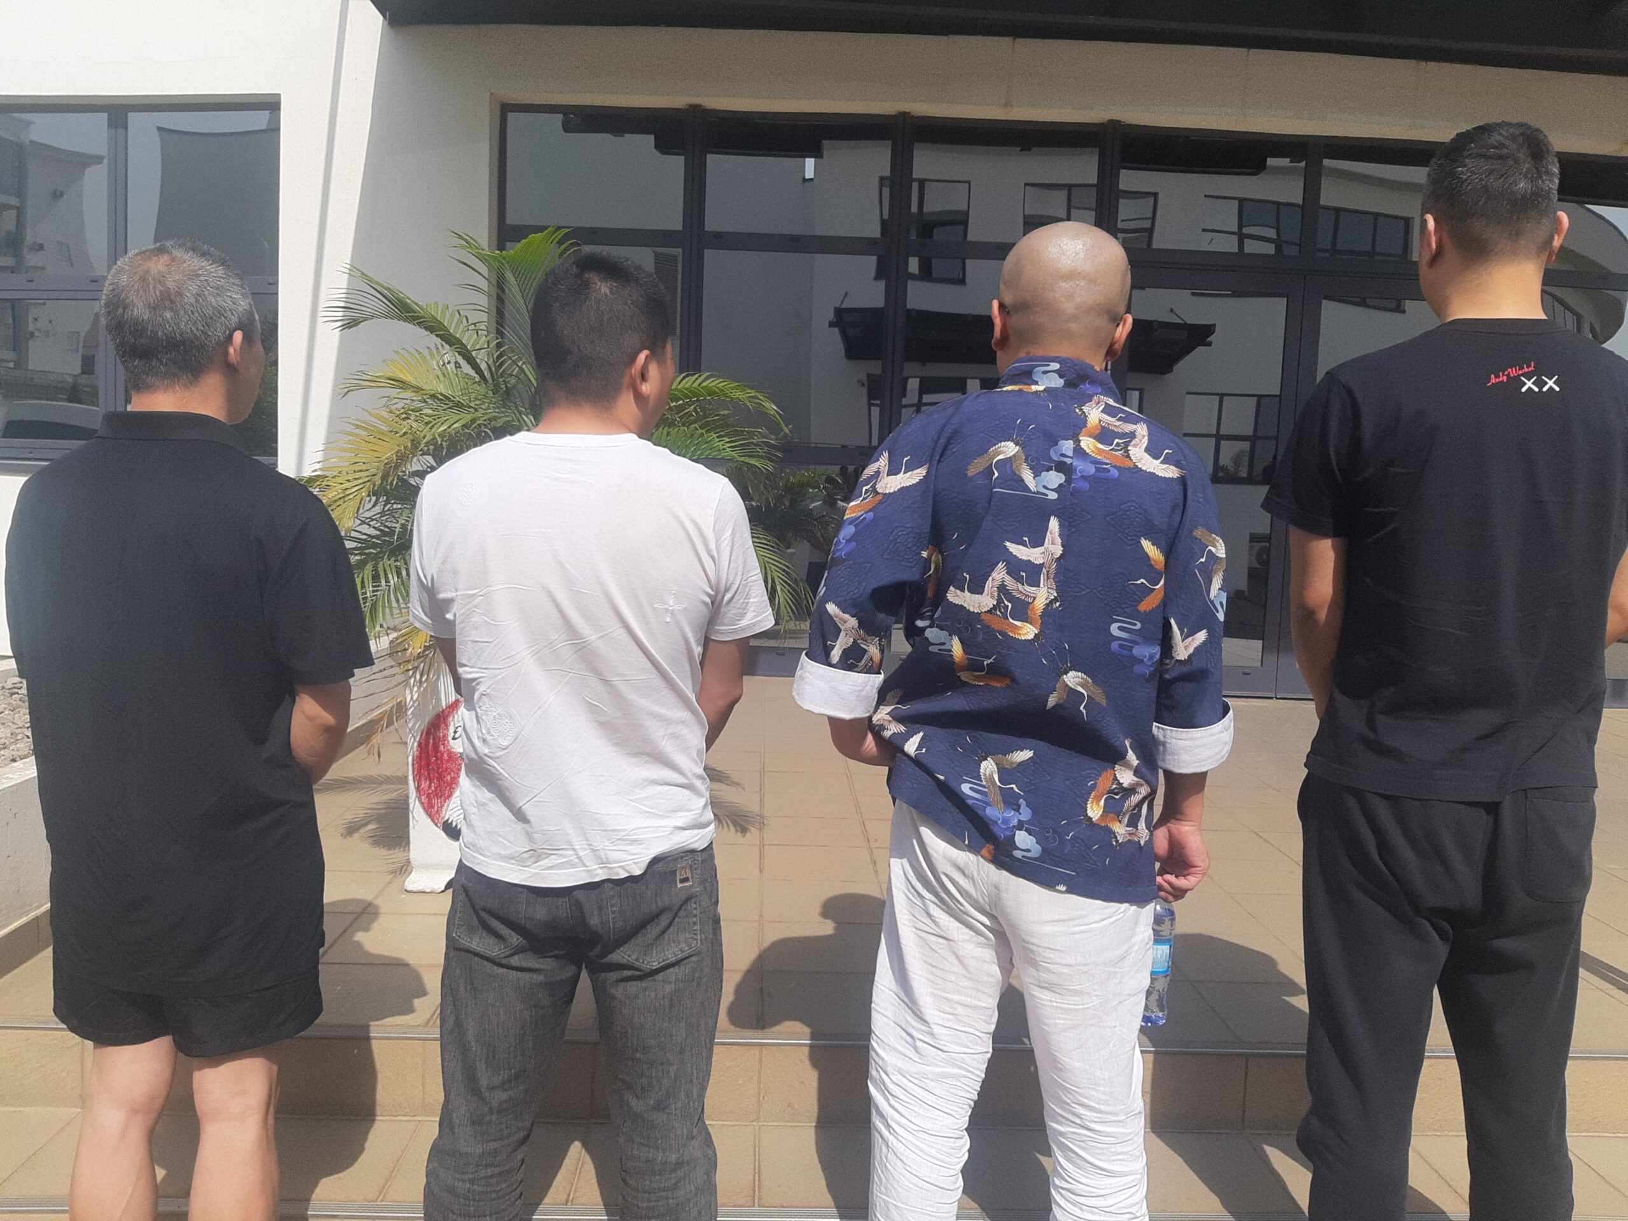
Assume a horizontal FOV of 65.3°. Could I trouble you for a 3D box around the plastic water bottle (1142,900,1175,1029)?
[{"bbox_3d":[0.467,0.467,1.763,0.063,0.214,0.063,3,4,-3],"label":"plastic water bottle"}]

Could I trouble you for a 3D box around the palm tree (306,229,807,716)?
[{"bbox_3d":[-0.648,-0.325,3.229,1.270,1.240,1.150,2,6,-3],"label":"palm tree"}]

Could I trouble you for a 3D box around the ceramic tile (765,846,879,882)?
[{"bbox_3d":[0.010,0.679,3.370,0.300,0.010,0.300,2,6,-3],"label":"ceramic tile"}]

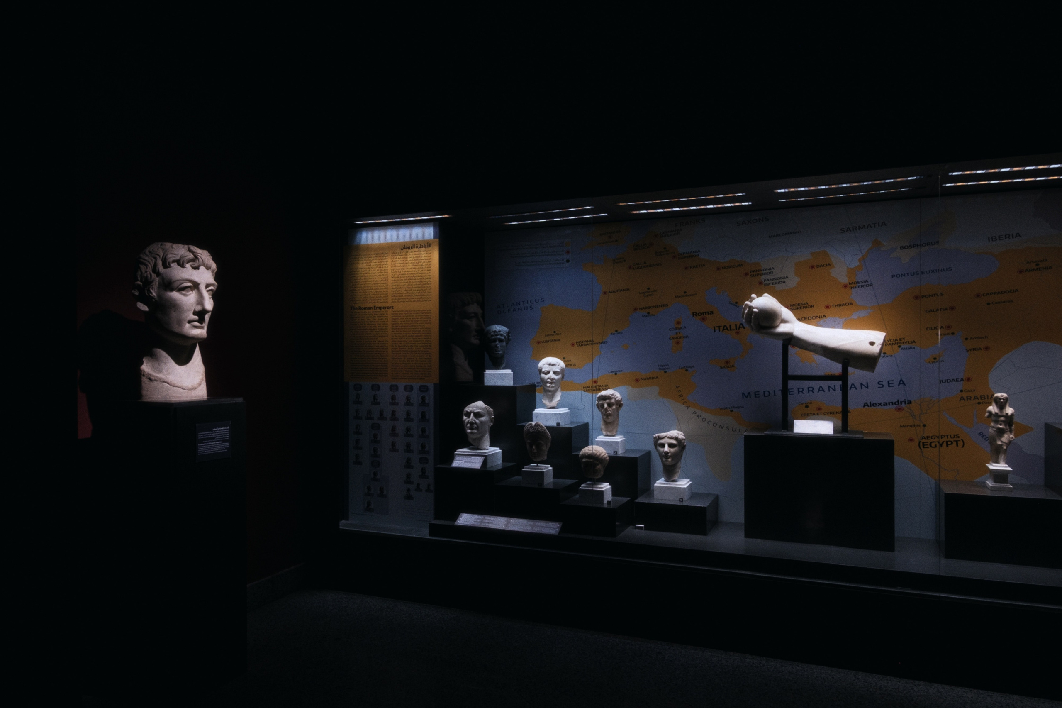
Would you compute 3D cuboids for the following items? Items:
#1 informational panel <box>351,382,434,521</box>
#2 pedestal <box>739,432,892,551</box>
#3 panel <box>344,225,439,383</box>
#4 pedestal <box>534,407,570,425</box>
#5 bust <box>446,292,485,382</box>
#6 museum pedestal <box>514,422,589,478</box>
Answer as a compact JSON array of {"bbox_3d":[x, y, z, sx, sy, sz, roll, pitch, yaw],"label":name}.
[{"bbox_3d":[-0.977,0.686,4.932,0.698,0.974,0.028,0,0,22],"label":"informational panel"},{"bbox_3d":[1.712,0.789,4.230,0.798,0.614,0.345,0,0,22],"label":"pedestal"},{"bbox_3d":[-0.977,-0.327,4.913,0.775,1.051,0.032,0,0,22],"label":"panel"},{"bbox_3d":[0.144,0.438,4.932,0.205,0.112,0.201,0,0,22],"label":"pedestal"},{"bbox_3d":[-0.480,-0.121,5.150,0.310,0.645,0.290,0,0,23],"label":"bust"},{"bbox_3d":[0.161,0.793,4.918,0.398,0.611,0.354,0,0,23],"label":"museum pedestal"}]

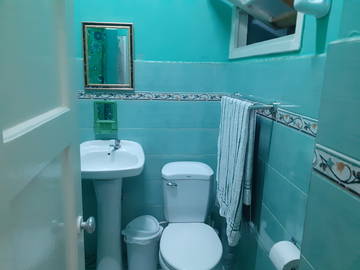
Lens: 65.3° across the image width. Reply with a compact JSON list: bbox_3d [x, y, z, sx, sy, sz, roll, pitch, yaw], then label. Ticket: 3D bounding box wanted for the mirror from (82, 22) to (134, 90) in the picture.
[{"bbox_3d":[-0.483,-0.531,1.916,0.333,0.431,0.025,1,12,-5],"label":"mirror"}]

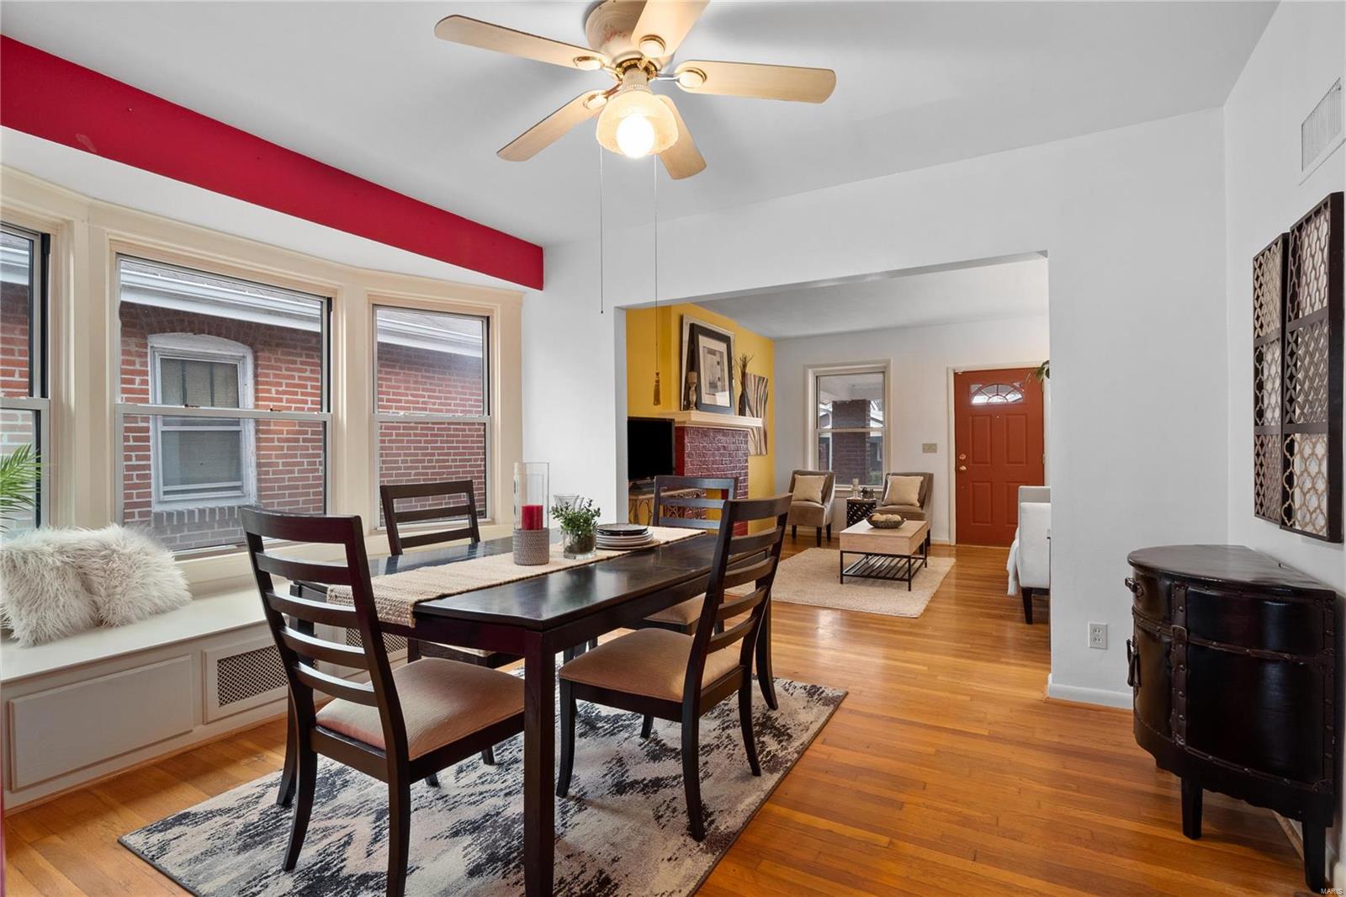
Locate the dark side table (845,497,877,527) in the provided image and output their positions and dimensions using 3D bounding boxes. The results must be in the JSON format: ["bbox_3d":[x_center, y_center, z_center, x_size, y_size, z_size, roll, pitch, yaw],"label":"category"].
[{"bbox_3d":[2.292,0.896,7.279,0.320,0.550,0.320,0,0,30],"label":"dark side table"}]

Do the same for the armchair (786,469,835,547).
[{"bbox_3d":[1.681,0.733,7.471,0.580,0.880,0.680,0,0,30],"label":"armchair"}]

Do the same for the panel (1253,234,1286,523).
[{"bbox_3d":[1.993,-0.212,1.985,0.029,0.917,0.297,0,0,32],"label":"panel"}]

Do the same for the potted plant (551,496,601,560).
[{"bbox_3d":[-0.399,0.317,2.478,0.200,0.245,0.200,0,0,0],"label":"potted plant"}]

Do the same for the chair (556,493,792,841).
[{"bbox_3d":[0.011,0.663,2.063,0.630,1.012,0.520,0,0,31],"label":"chair"}]

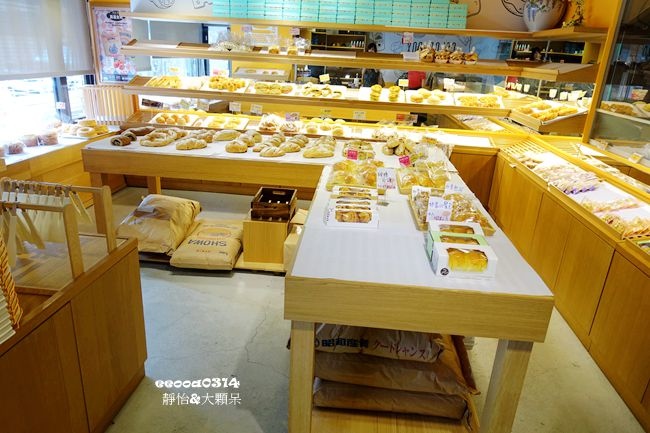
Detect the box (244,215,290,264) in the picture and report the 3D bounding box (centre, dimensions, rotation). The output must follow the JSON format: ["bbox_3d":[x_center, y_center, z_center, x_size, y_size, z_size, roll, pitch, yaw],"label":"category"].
[{"bbox_3d":[-0.404,0.117,3.233,0.290,0.306,0.420,5,20,4],"label":"box"}]

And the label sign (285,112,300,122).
[{"bbox_3d":[-0.340,-1.050,4.589,0.142,0.093,0.012,4,12,3],"label":"label sign"}]

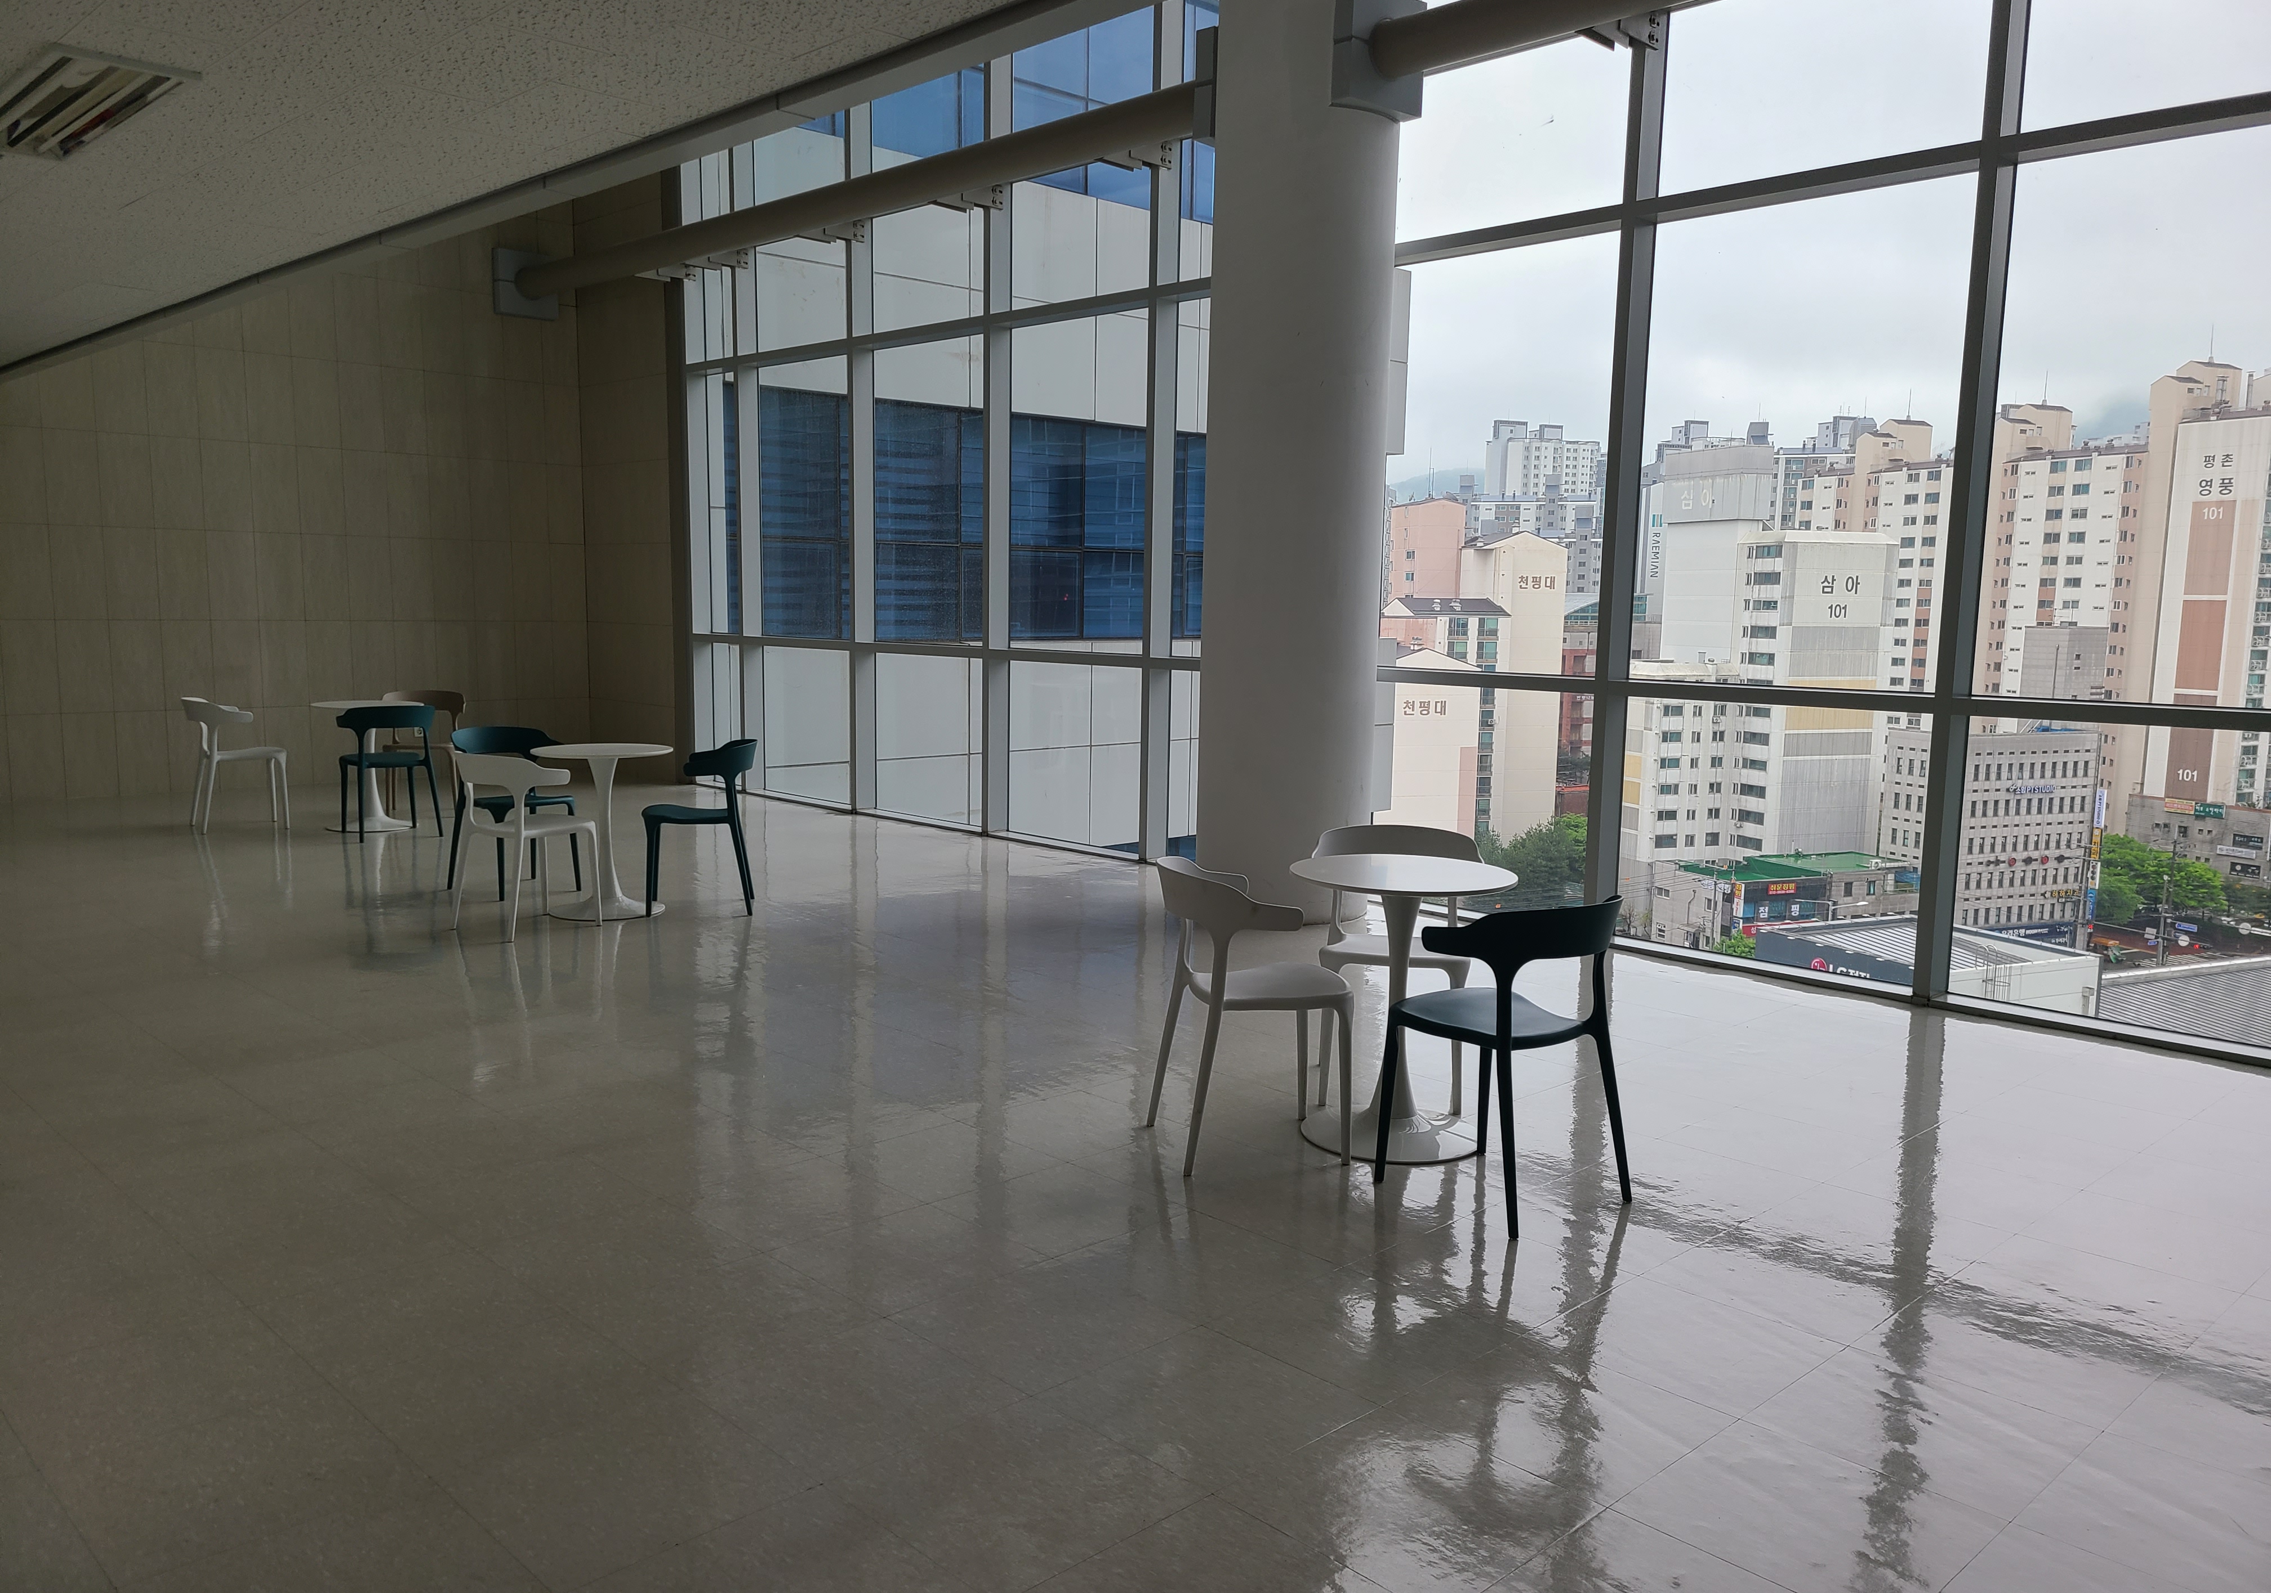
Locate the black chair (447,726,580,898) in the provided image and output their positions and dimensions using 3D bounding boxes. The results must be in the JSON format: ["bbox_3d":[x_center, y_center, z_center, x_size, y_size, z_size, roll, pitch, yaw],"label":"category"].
[{"bbox_3d":[-2.893,0.067,7.954,0.500,0.752,0.510,7,9,40],"label":"black chair"}]

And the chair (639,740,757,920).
[{"bbox_3d":[-1.932,0.128,7.598,0.500,0.752,0.510,0,7,-12],"label":"chair"}]

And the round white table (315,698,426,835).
[{"bbox_3d":[-4.411,-0.173,9.840,0.600,0.720,0.600,1,7,0],"label":"round white table"}]

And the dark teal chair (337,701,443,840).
[{"bbox_3d":[-4.193,-0.154,9.581,0.510,0.752,0.500,-5,9,-39],"label":"dark teal chair"}]

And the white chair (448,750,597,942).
[{"bbox_3d":[-2.536,0.175,7.114,0.510,0.752,0.500,6,9,36],"label":"white chair"}]

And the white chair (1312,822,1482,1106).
[{"bbox_3d":[0.753,0.492,4.996,0.510,0.752,0.500,2,7,7],"label":"white chair"}]

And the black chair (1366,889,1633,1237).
[{"bbox_3d":[0.899,0.600,4.130,0.510,0.752,0.500,-4,9,-38],"label":"black chair"}]

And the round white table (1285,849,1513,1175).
[{"bbox_3d":[0.707,0.558,4.580,0.600,0.720,0.600,1,7,0],"label":"round white table"}]

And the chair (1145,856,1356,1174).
[{"bbox_3d":[0.302,0.549,4.455,0.500,0.752,0.510,0,7,-13],"label":"chair"}]

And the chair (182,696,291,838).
[{"bbox_3d":[-5.120,-0.190,9.737,0.500,0.752,0.510,-4,9,-37],"label":"chair"}]

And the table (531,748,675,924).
[{"bbox_3d":[-2.330,0.149,7.497,0.600,0.720,0.600,1,7,0],"label":"table"}]

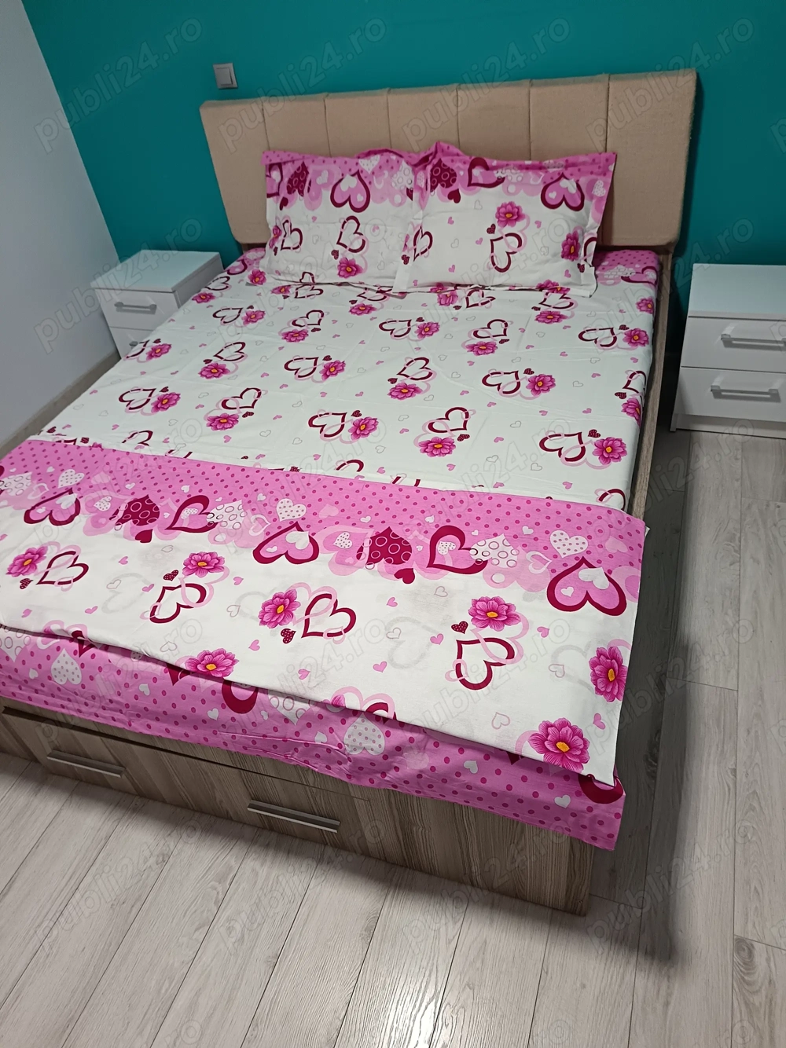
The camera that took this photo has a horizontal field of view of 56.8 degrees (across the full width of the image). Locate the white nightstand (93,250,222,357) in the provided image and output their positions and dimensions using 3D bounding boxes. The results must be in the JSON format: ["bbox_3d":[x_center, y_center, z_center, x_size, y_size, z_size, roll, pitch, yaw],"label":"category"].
[{"bbox_3d":[-0.976,-0.913,3.212,0.413,0.443,0.366,10,45,21],"label":"white nightstand"}]

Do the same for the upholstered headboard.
[{"bbox_3d":[0.126,-1.233,2.538,1.675,0.505,0.061,8,44,19],"label":"upholstered headboard"}]

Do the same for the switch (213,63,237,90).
[{"bbox_3d":[-0.621,-1.663,2.697,0.082,0.081,0.012,8,44,19],"label":"switch"}]

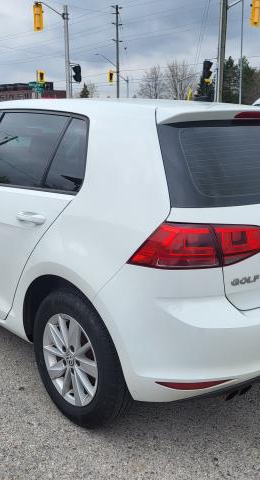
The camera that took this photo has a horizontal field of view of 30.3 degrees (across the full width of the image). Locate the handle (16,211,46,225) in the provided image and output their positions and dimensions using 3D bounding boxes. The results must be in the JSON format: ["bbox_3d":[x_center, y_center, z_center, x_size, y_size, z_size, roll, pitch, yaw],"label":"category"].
[{"bbox_3d":[-0.438,-0.099,2.140,0.050,0.045,0.220,-10,17,-42],"label":"handle"}]

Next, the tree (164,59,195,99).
[{"bbox_3d":[8.108,-23.683,78.598,5.700,10.700,5.700,0,14,0],"label":"tree"}]

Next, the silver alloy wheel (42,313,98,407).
[{"bbox_3d":[-0.224,0.524,2.171,0.160,0.415,0.415,-10,17,-42],"label":"silver alloy wheel"}]

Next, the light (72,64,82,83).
[{"bbox_3d":[-1.927,-6.103,17.649,0.320,0.620,0.330,8,16,27],"label":"light"}]

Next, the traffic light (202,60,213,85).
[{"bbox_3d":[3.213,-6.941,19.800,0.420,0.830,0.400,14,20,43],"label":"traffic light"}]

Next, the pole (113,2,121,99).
[{"bbox_3d":[-1.537,-22.116,62.193,0.330,15.240,0.330,-1,14,-1],"label":"pole"}]

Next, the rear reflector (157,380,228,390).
[{"bbox_3d":[0.224,0.537,1.799,0.275,0.035,0.050,0,13,-8],"label":"rear reflector"}]

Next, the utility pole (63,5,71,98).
[{"bbox_3d":[-2.849,-7.491,22.187,0.200,6.170,0.200,14,20,43],"label":"utility pole"}]

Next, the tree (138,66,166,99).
[{"bbox_3d":[3.865,-24.415,82.542,5.000,10.200,5.000,0,14,0],"label":"tree"}]

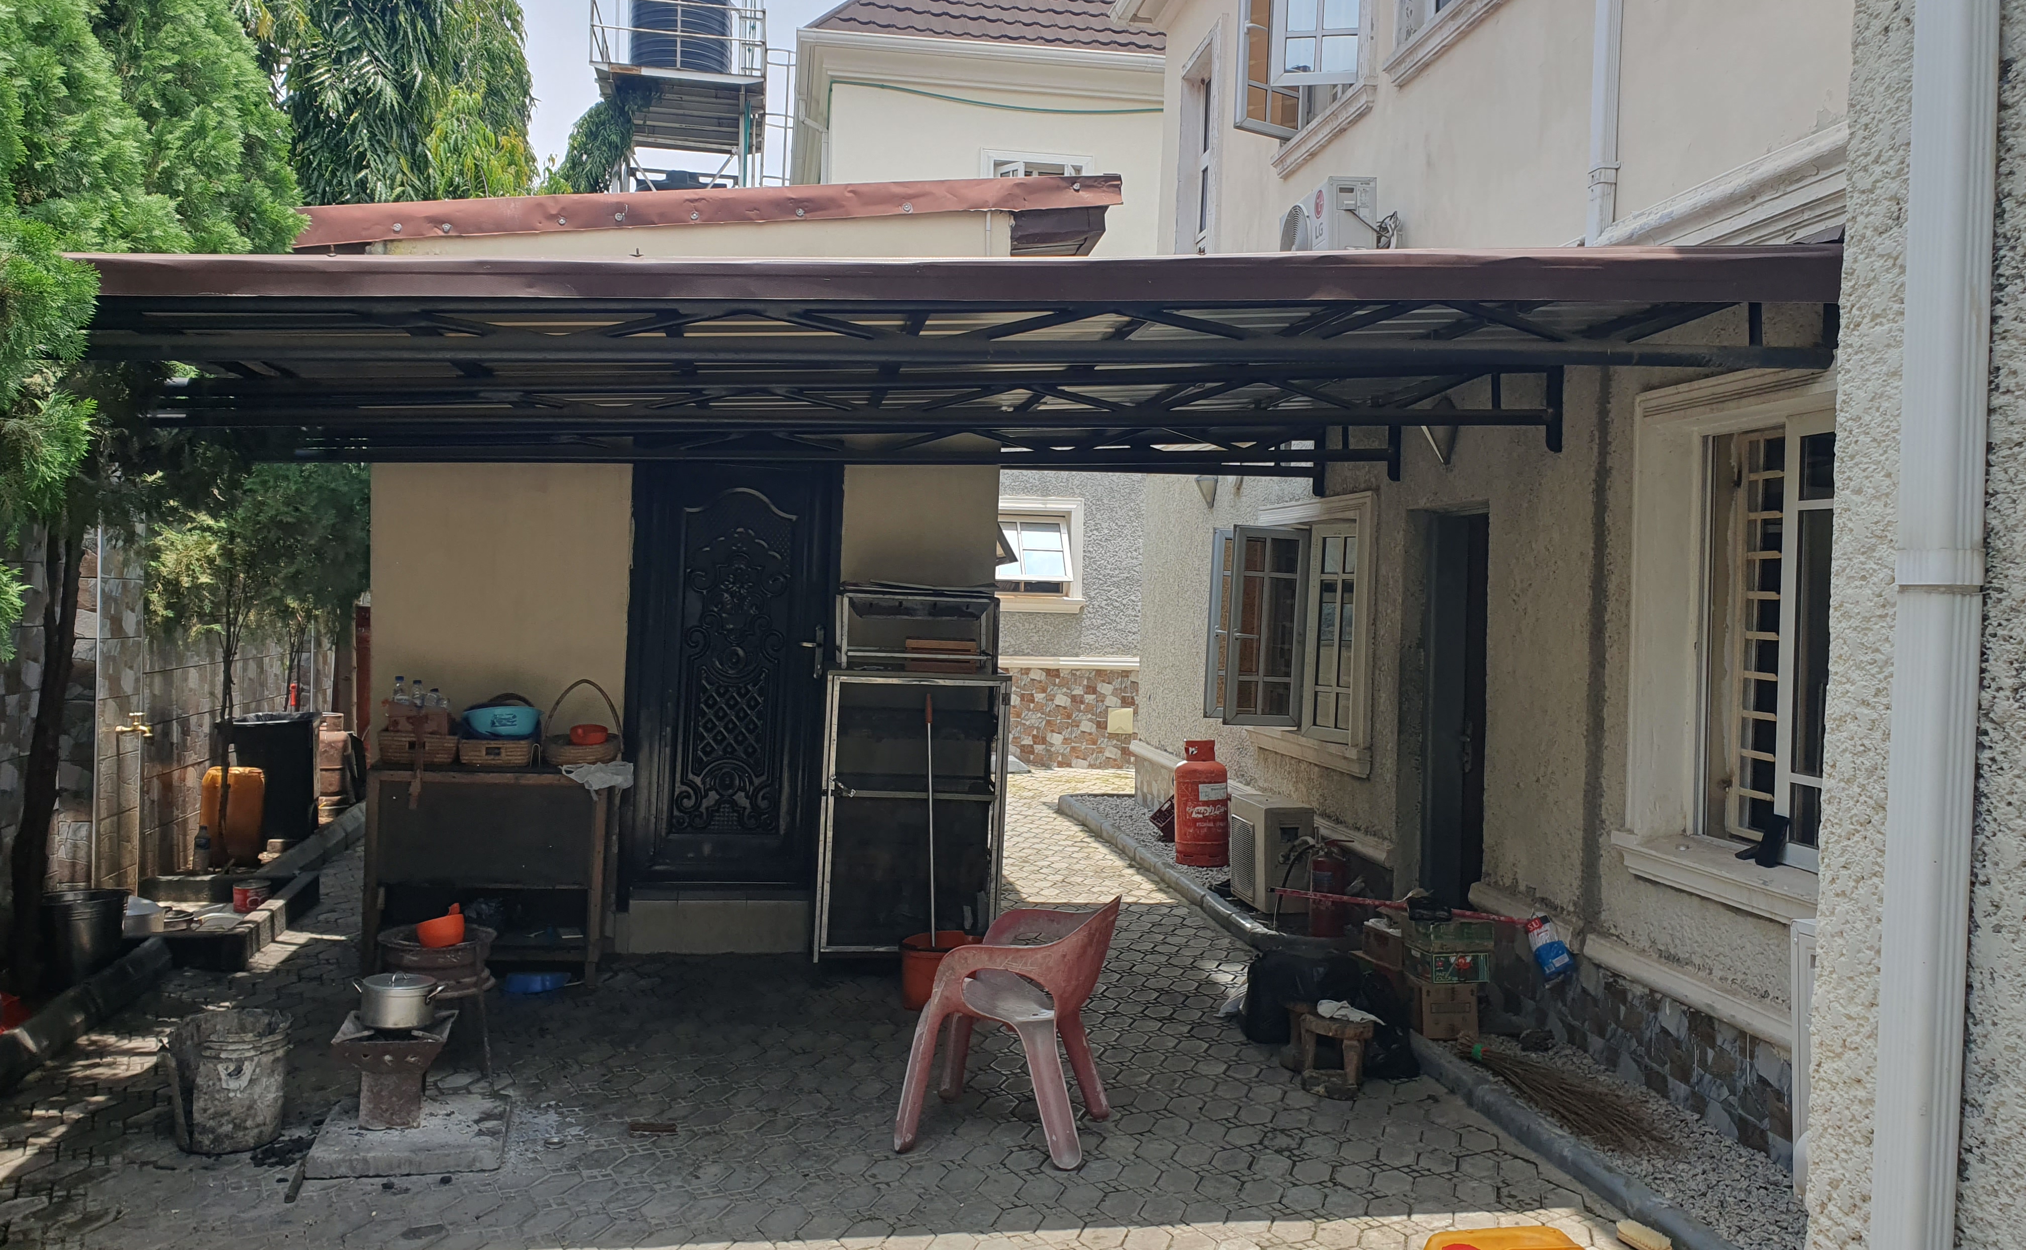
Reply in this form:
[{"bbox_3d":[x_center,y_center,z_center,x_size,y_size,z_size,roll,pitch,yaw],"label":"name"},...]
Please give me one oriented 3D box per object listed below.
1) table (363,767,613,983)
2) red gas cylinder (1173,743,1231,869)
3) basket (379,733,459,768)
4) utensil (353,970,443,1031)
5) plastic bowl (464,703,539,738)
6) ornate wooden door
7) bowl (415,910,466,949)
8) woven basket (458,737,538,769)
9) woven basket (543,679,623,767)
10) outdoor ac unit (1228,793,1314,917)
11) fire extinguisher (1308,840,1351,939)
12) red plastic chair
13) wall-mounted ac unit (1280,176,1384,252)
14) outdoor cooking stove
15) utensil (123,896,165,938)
[{"bbox_3d":[-2.167,1.023,6.432,0.958,0.865,0.530,2,1,-9],"label":"table"},{"bbox_3d":[1.159,1.068,9.194,0.330,0.750,0.330,2,1,-9],"label":"red gas cylinder"},{"bbox_3d":[-2.490,0.511,6.462,0.325,0.135,0.250,2,1,-9],"label":"basket"},{"bbox_3d":[-1.780,1.075,4.414,0.265,0.133,0.213,2,1,16],"label":"utensil"},{"bbox_3d":[-2.164,0.408,6.478,0.335,0.135,0.335,2,1,-9],"label":"plastic bowl"},{"bbox_3d":[-1.273,0.174,6.946,0.930,2.064,0.120,2,1,-9],"label":"ornate wooden door"},{"bbox_3d":[-1.936,1.044,5.169,0.162,0.105,0.180,-15,-8,26],"label":"bowl"},{"bbox_3d":[-2.172,0.527,6.479,0.305,0.125,0.250,2,1,-9],"label":"woven basket"},{"bbox_3d":[-1.847,0.420,6.591,0.335,0.355,0.310,2,1,-9],"label":"woven basket"},{"bbox_3d":[1.307,1.155,7.833,0.250,0.520,0.640,1,1,-12],"label":"outdoor ac unit"},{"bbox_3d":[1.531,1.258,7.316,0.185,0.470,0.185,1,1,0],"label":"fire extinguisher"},{"bbox_3d":[0.015,1.200,4.733,0.630,0.765,0.570,2,1,16],"label":"red plastic chair"},{"bbox_3d":[1.504,-1.817,7.383,0.235,0.500,0.725,1,1,-10],"label":"wall-mounted ac unit"},{"bbox_3d":[-1.838,1.337,4.543,0.315,0.277,0.320,1,1,-13],"label":"outdoor cooking stove"},{"bbox_3d":[-3.729,1.257,6.530,0.180,0.165,0.180,1,1,-10],"label":"utensil"}]

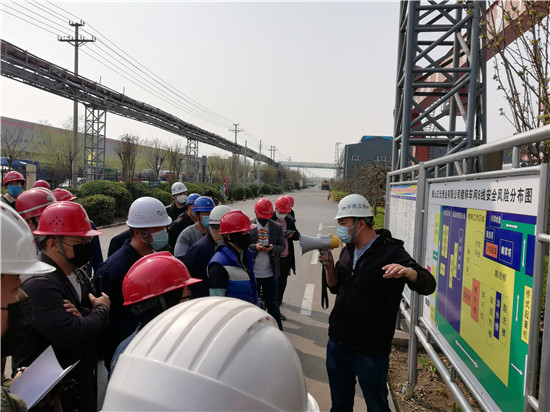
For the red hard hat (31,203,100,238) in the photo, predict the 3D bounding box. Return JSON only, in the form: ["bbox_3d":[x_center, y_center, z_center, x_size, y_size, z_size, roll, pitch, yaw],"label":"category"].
[{"bbox_3d":[-0.929,0.063,1.920,0.285,0.150,0.220,1,3,-10],"label":"red hard hat"}]

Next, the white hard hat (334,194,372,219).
[{"bbox_3d":[0.497,0.005,2.700,0.275,0.157,0.220,1,4,-22],"label":"white hard hat"}]

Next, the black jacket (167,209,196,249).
[{"bbox_3d":[-1.248,0.416,5.850,0.340,0.700,0.500,3,3,28],"label":"black jacket"}]

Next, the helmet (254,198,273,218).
[{"bbox_3d":[-0.131,0.034,5.250,0.220,0.160,0.280,1,28,-14],"label":"helmet"}]

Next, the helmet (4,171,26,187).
[{"bbox_3d":[-2.971,-0.308,4.900,0.220,0.155,0.275,0,4,-27],"label":"helmet"}]

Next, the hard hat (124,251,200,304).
[{"bbox_3d":[-0.406,0.250,1.540,0.285,0.153,0.220,-15,10,-29],"label":"hard hat"}]

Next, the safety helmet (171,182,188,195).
[{"bbox_3d":[-1.377,-0.249,6.200,0.220,0.160,0.280,-6,6,-20],"label":"safety helmet"}]

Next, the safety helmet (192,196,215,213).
[{"bbox_3d":[-0.709,-0.015,4.250,0.265,0.150,0.215,5,4,42],"label":"safety helmet"}]

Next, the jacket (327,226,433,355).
[{"bbox_3d":[0.646,0.510,2.650,0.450,0.750,0.630,0,4,-34],"label":"jacket"}]

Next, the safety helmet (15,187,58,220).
[{"bbox_3d":[-1.468,-0.003,2.650,0.280,0.160,0.220,-8,2,6],"label":"safety helmet"}]

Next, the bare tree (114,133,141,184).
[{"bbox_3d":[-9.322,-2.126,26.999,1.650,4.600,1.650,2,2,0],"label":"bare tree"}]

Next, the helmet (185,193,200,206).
[{"bbox_3d":[-1.094,-0.089,5.900,0.280,0.160,0.220,-6,3,-4],"label":"helmet"}]

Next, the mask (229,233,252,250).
[{"bbox_3d":[-0.255,0.267,3.220,0.125,0.140,0.150,3,3,23],"label":"mask"}]

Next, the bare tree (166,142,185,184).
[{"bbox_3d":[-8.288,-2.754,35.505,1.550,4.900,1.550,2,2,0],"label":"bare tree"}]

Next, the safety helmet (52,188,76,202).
[{"bbox_3d":[-2.274,-0.113,4.600,0.290,0.160,0.220,-3,1,18],"label":"safety helmet"}]

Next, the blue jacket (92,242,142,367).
[{"bbox_3d":[-0.844,0.574,2.550,0.330,0.720,0.500,3,3,17],"label":"blue jacket"}]

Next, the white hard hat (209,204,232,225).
[{"bbox_3d":[-0.501,0.085,4.050,0.270,0.160,0.220,6,1,-20],"label":"white hard hat"}]

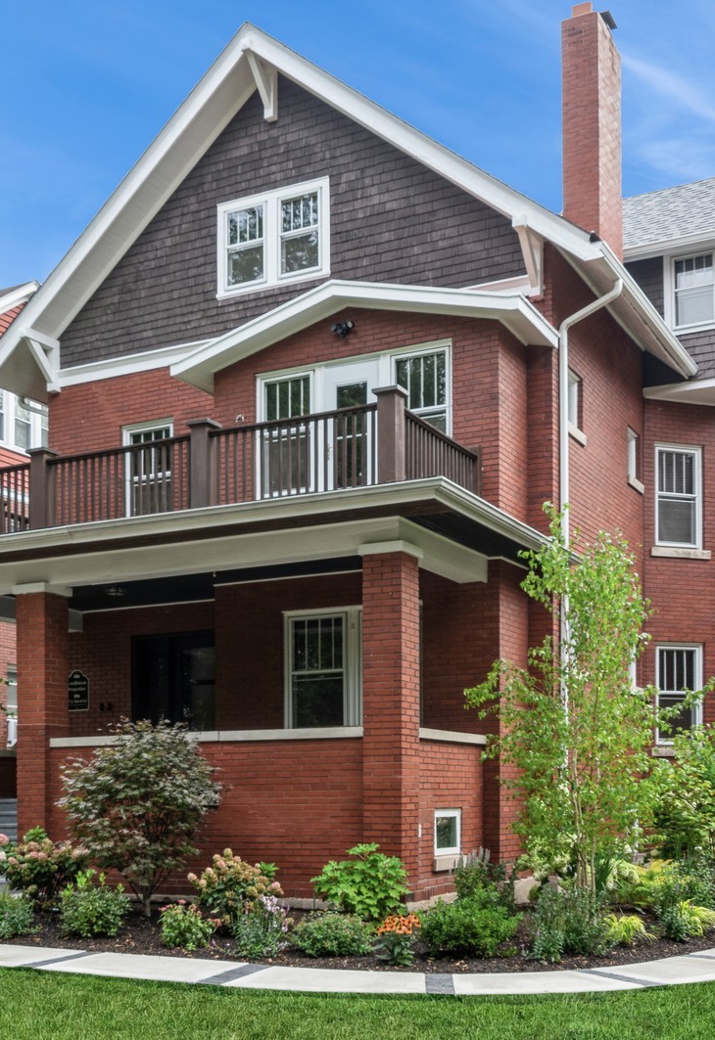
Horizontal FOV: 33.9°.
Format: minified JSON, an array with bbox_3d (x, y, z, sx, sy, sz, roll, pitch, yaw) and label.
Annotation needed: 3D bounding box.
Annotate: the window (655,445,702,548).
[{"bbox_3d":[4.900,-0.368,17.899,0.820,1.572,0.130,3,-10,-18],"label":"window"}]

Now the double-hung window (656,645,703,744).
[{"bbox_3d":[4.901,2.656,17.901,0.820,1.527,0.130,3,-10,-17],"label":"double-hung window"}]

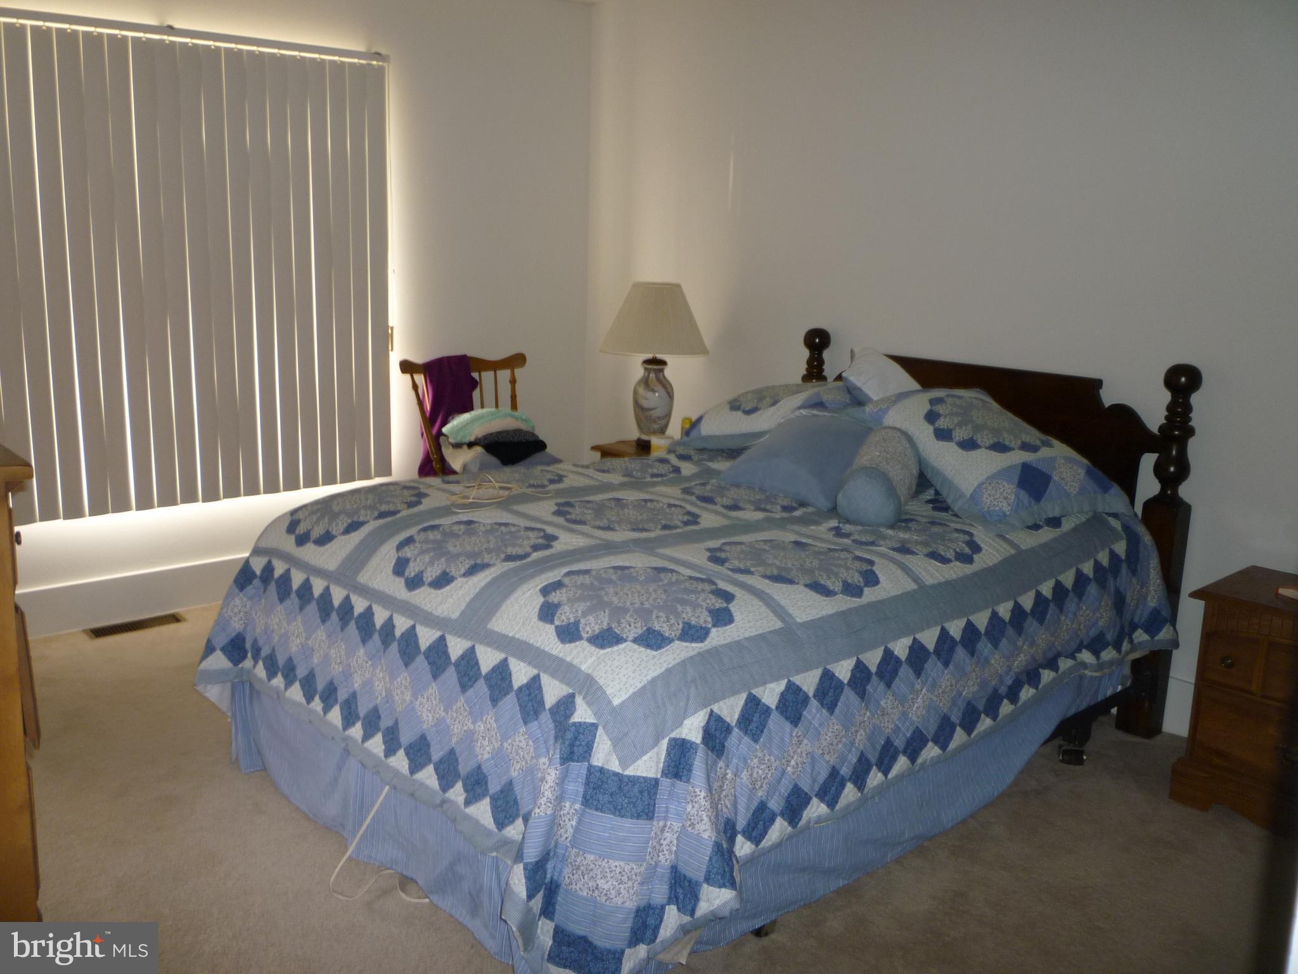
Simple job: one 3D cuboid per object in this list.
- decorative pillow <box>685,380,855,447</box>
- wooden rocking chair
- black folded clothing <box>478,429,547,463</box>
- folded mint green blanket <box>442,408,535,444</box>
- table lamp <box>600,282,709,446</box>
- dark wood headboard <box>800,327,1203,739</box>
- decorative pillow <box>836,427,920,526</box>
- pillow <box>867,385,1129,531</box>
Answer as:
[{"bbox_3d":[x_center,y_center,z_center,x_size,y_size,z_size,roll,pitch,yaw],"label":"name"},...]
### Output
[{"bbox_3d":[0.469,-0.261,3.880,0.660,0.170,0.500,-5,10,36],"label":"decorative pillow"},{"bbox_3d":[-0.503,0.046,4.068,0.600,1.000,0.760,-8,16,-39],"label":"wooden rocking chair"},{"bbox_3d":[-0.494,-0.139,3.879,0.250,0.110,0.230,-7,15,-34],"label":"black folded clothing"},{"bbox_3d":[-0.610,-0.227,4.128,0.340,0.115,0.240,-9,16,-40],"label":"folded mint green blanket"},{"bbox_3d":[0.023,-0.508,4.598,0.460,0.683,0.460,0,12,-5],"label":"table lamp"},{"bbox_3d":[1.090,0.078,3.777,0.100,1.145,1.500,-9,16,-41],"label":"dark wood headboard"},{"bbox_3d":[0.652,-0.032,3.066,0.170,0.170,0.413,6,17,19],"label":"decorative pillow"},{"bbox_3d":[0.994,-0.108,3.179,0.520,0.180,0.680,-6,33,-26],"label":"pillow"}]

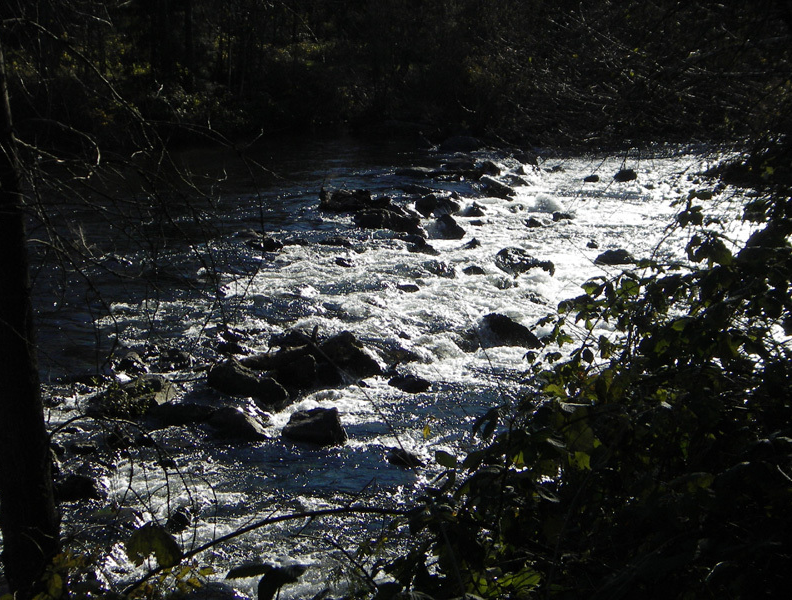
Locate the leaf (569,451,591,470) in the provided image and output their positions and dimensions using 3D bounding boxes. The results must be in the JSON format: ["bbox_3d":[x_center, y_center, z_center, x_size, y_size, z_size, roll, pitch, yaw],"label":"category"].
[{"bbox_3d":[0.580,0.507,4.600,0.070,0.063,0.035,0,13,0],"label":"leaf"}]

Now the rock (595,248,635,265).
[{"bbox_3d":[3.460,-0.710,23.019,0.633,0.259,0.471,2,13,8],"label":"rock"}]

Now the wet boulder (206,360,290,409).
[{"bbox_3d":[-1.519,0.823,14.860,0.856,0.392,0.556,7,14,27],"label":"wet boulder"}]

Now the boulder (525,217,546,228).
[{"bbox_3d":[2.404,-1.342,25.088,0.375,0.175,0.300,0,12,0],"label":"boulder"}]

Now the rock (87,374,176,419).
[{"bbox_3d":[-2.795,0.974,15.324,0.950,0.464,0.654,-2,13,-10],"label":"rock"}]

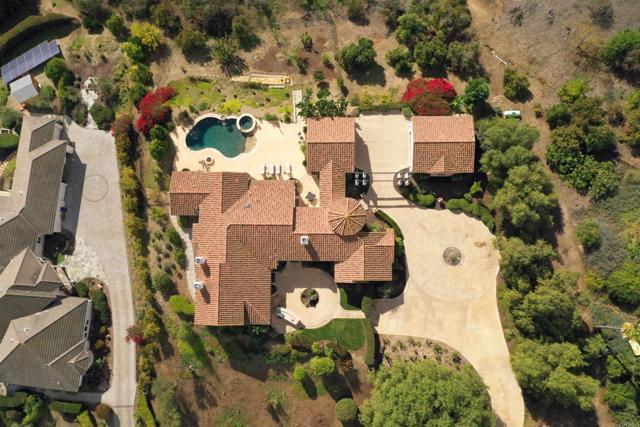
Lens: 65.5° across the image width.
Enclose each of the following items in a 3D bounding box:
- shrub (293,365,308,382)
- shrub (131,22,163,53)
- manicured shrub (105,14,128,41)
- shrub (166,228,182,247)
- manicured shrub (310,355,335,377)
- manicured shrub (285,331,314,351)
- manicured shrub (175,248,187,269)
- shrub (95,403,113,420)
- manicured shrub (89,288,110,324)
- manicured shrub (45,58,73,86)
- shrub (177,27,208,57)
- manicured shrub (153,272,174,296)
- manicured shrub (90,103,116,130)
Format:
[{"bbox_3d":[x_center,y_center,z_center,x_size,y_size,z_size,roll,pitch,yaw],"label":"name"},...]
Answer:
[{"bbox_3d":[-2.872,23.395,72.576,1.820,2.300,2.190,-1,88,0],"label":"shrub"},{"bbox_3d":[-27.495,-27.892,78.946,4.910,3.800,4.630,0,84,1],"label":"shrub"},{"bbox_3d":[-32.479,-29.689,79.502,3.610,3.200,4.050,0,84,1],"label":"manicured shrub"},{"bbox_3d":[-21.543,3.554,73.721,2.220,1.400,2.440,-1,88,0],"label":"shrub"},{"bbox_3d":[0.399,24.428,79.496,3.750,2.800,3.110,0,86,1],"label":"manicured shrub"},{"bbox_3d":[-3.062,18.960,74.356,4.480,2.100,2.910,0,84,1],"label":"manicured shrub"},{"bbox_3d":[-20.639,6.584,73.665,1.700,1.300,2.660,-1,88,0],"label":"manicured shrub"},{"bbox_3d":[-34.809,31.896,80.126,2.660,2.200,2.660,0,86,1],"label":"shrub"},{"bbox_3d":[-36.045,15.203,81.391,2.780,2.200,5.720,-12,86,0],"label":"manicured shrub"},{"bbox_3d":[-38.908,-21.310,73.941,3.560,2.700,3.710,-1,88,0],"label":"manicured shrub"},{"bbox_3d":[-18.960,-25.577,74.040,4.460,2.800,4.020,-1,88,0],"label":"shrub"},{"bbox_3d":[-23.691,10.746,75.391,3.260,2.300,3.600,0,84,1],"label":"manicured shrub"},{"bbox_3d":[-34.115,-15.219,78.122,3.580,2.800,4.440,0,84,1],"label":"manicured shrub"}]

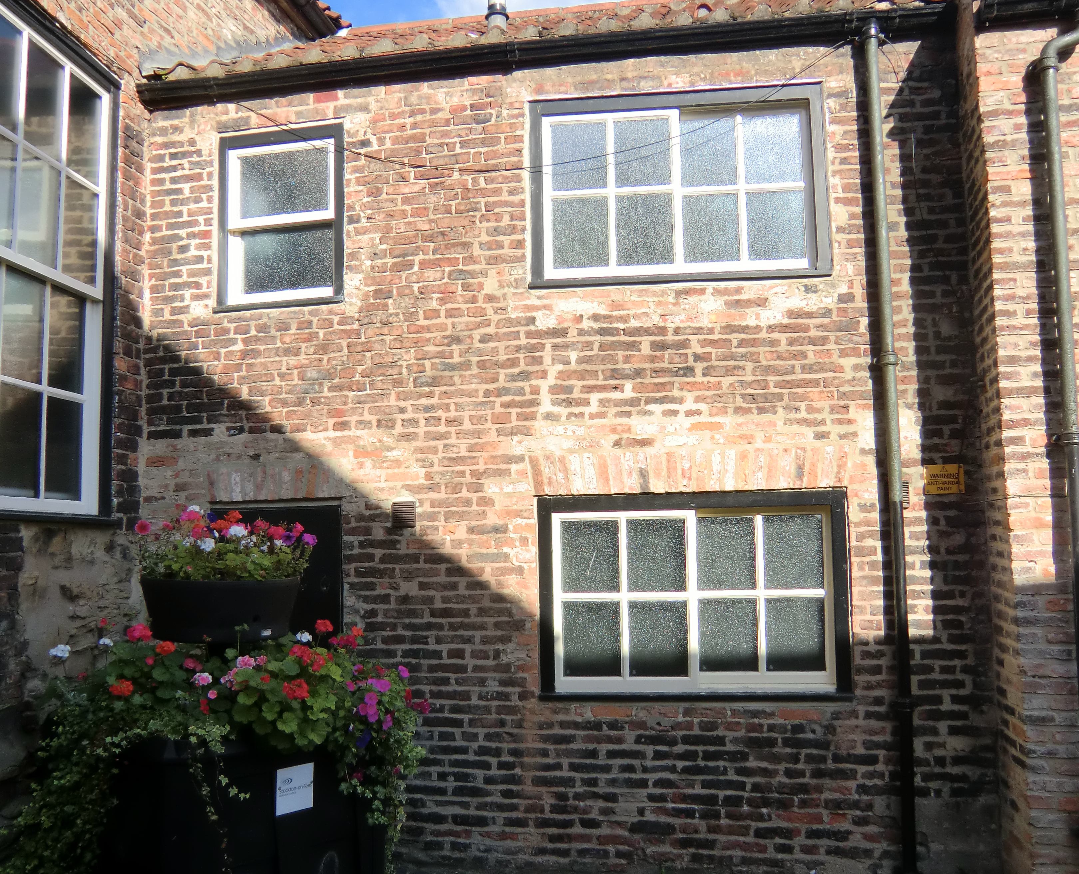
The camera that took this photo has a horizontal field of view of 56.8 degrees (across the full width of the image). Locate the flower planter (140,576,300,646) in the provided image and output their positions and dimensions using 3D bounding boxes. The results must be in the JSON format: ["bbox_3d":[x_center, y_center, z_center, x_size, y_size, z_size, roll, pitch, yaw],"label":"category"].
[{"bbox_3d":[-1.478,0.796,4.620,0.740,0.285,0.740,-2,-5,6],"label":"flower planter"}]

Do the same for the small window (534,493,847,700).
[{"bbox_3d":[0.787,0.812,5.157,1.569,1.038,0.110,-2,-5,6],"label":"small window"}]

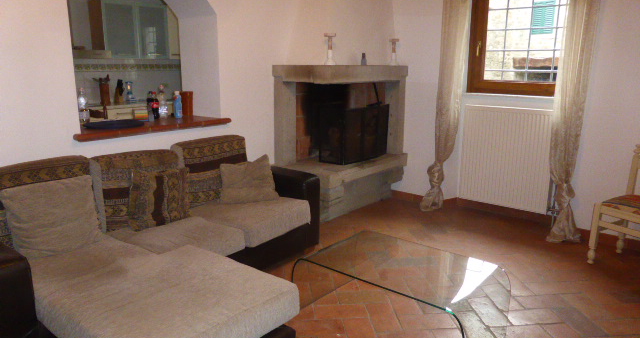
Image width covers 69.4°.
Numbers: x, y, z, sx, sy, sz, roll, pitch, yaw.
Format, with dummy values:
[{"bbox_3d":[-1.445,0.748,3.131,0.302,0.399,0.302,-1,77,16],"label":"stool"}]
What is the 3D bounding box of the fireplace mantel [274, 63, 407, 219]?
[{"bbox_3d":[0.245,-0.291,4.495,0.639,1.390,1.307,11,16,40],"label":"fireplace mantel"}]

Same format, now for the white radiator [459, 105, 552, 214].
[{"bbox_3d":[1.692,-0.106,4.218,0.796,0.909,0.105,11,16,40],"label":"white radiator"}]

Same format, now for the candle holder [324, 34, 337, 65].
[{"bbox_3d":[0.089,-1.001,3.877,0.100,0.264,0.100,0,13,0],"label":"candle holder"}]

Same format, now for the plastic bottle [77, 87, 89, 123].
[{"bbox_3d":[-1.737,-0.470,3.376,0.077,0.262,0.077,11,16,40],"label":"plastic bottle"}]

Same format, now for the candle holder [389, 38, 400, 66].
[{"bbox_3d":[0.747,-1.159,4.601,0.100,0.264,0.100,0,13,0],"label":"candle holder"}]

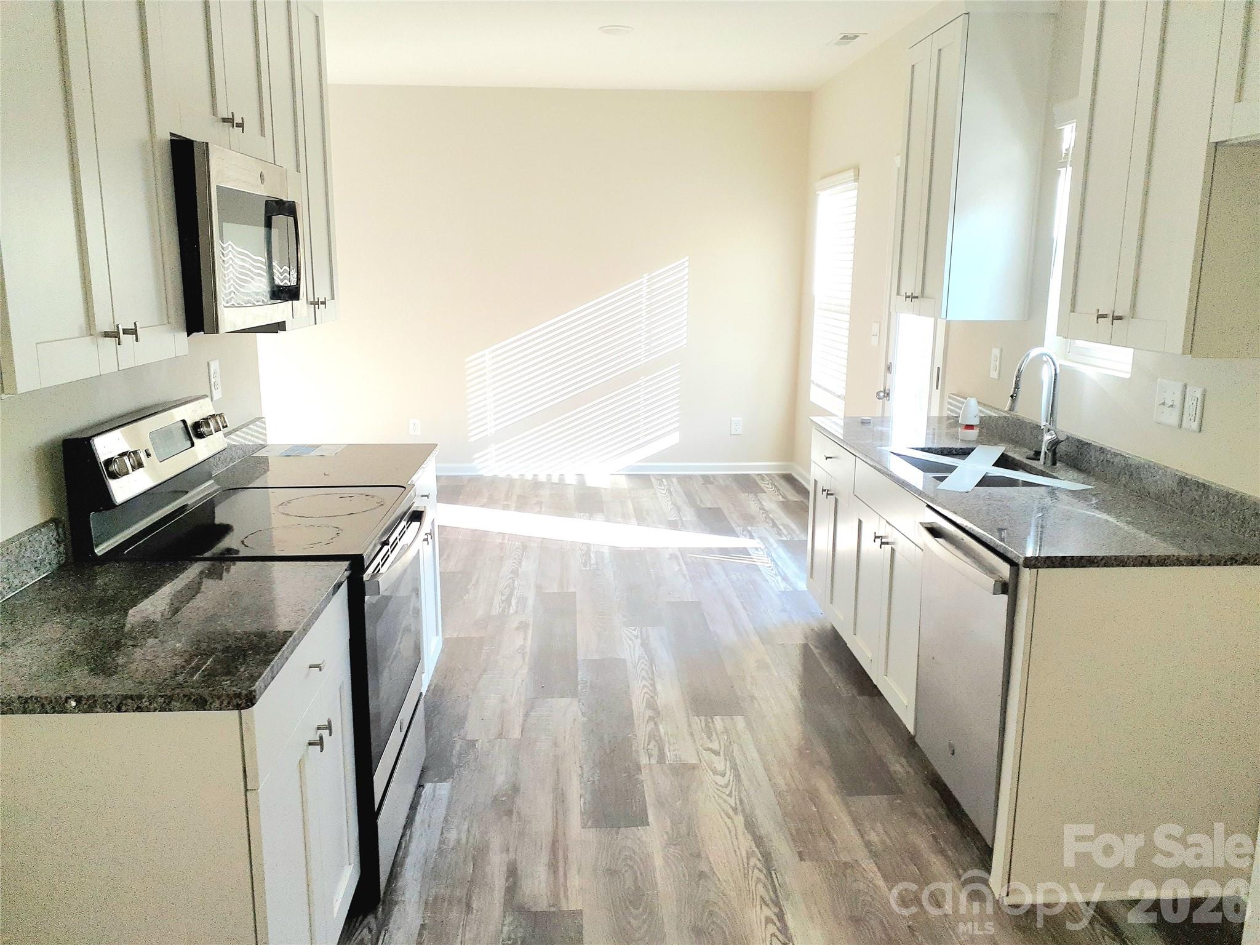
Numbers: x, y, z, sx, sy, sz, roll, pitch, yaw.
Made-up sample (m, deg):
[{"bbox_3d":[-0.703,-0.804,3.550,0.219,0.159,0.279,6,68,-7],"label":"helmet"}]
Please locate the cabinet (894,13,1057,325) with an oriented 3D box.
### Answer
[{"bbox_3d":[1.309,-1.149,3.837,0.324,1.055,0.605,0,12,-3],"label":"cabinet"}]

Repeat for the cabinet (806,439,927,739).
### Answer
[{"bbox_3d":[1.167,0.370,3.755,0.630,0.876,1.450,0,12,-3],"label":"cabinet"}]

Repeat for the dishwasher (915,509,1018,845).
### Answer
[{"bbox_3d":[1.164,0.587,2.748,0.630,0.870,0.607,0,12,-3],"label":"dishwasher"}]

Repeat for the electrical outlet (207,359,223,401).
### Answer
[{"bbox_3d":[-1.326,-0.298,3.148,0.010,0.120,0.072,0,12,-3],"label":"electrical outlet"}]

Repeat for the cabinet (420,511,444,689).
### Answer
[{"bbox_3d":[-1.010,0.430,3.389,0.622,0.876,0.665,0,12,-3],"label":"cabinet"}]

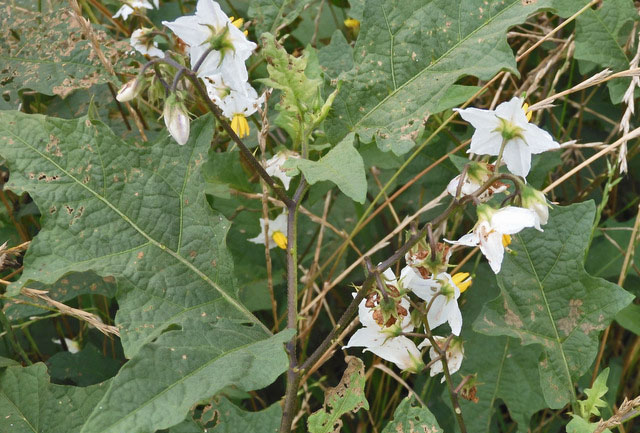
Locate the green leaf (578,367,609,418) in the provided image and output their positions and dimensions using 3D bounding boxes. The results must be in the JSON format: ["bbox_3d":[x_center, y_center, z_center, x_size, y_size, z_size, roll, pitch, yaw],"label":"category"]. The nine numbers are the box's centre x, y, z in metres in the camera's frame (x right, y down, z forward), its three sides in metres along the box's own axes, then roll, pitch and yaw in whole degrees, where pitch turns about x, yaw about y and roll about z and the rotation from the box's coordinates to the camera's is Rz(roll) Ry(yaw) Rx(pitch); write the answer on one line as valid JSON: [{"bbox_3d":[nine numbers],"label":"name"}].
[{"bbox_3d":[0.154,0.099,0.470,0.016,0.030,0.010,20,15,6],"label":"green leaf"}]

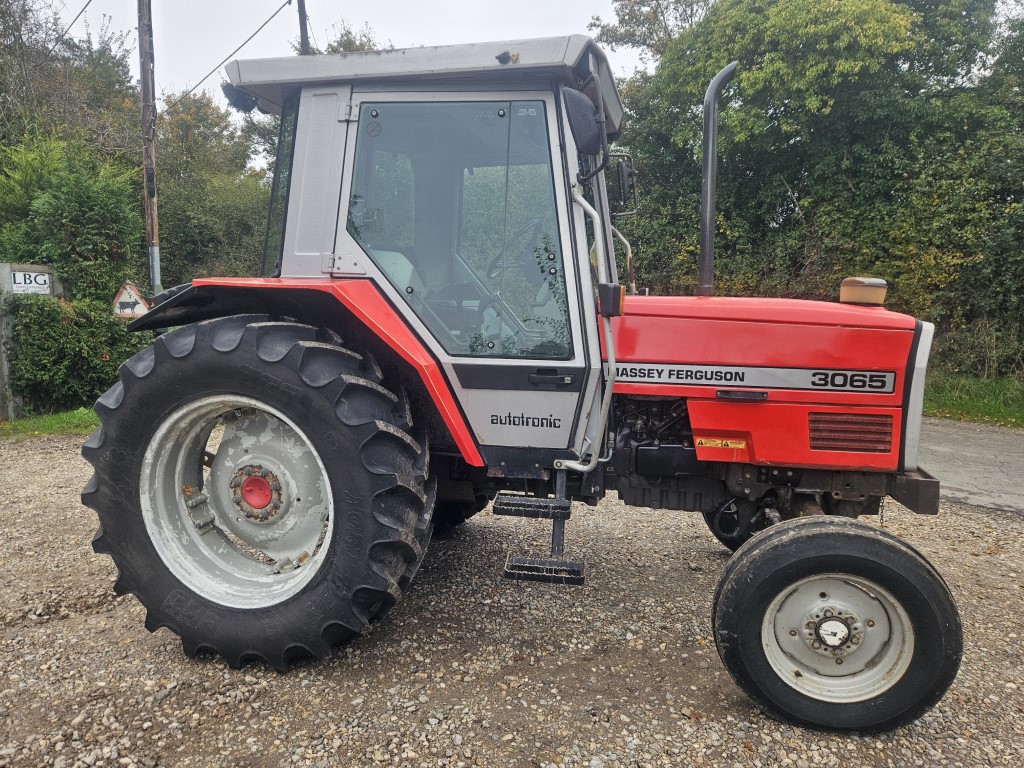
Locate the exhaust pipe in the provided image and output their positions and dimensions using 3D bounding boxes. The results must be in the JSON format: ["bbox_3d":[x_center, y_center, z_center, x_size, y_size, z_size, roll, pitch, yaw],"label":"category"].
[{"bbox_3d":[0.938,-0.917,3.089,0.134,1.032,0.065,2,8,13],"label":"exhaust pipe"}]

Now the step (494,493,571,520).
[{"bbox_3d":[0.103,0.538,2.985,0.338,0.038,0.172,2,8,13],"label":"step"}]

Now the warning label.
[{"bbox_3d":[0.927,0.265,3.026,0.206,0.035,0.004,2,8,13],"label":"warning label"}]

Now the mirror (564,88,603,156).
[{"bbox_3d":[0.270,-0.990,2.566,0.063,0.223,0.162,-6,5,26],"label":"mirror"}]

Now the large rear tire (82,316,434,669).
[{"bbox_3d":[-1.126,0.465,3.056,1.573,1.573,0.447,2,8,13],"label":"large rear tire"}]

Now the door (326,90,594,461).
[{"bbox_3d":[-0.238,-0.482,2.934,1.119,1.510,0.061,2,8,9],"label":"door"}]

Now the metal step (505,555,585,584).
[{"bbox_3d":[0.156,0.809,2.954,0.340,0.037,0.146,2,8,13],"label":"metal step"}]

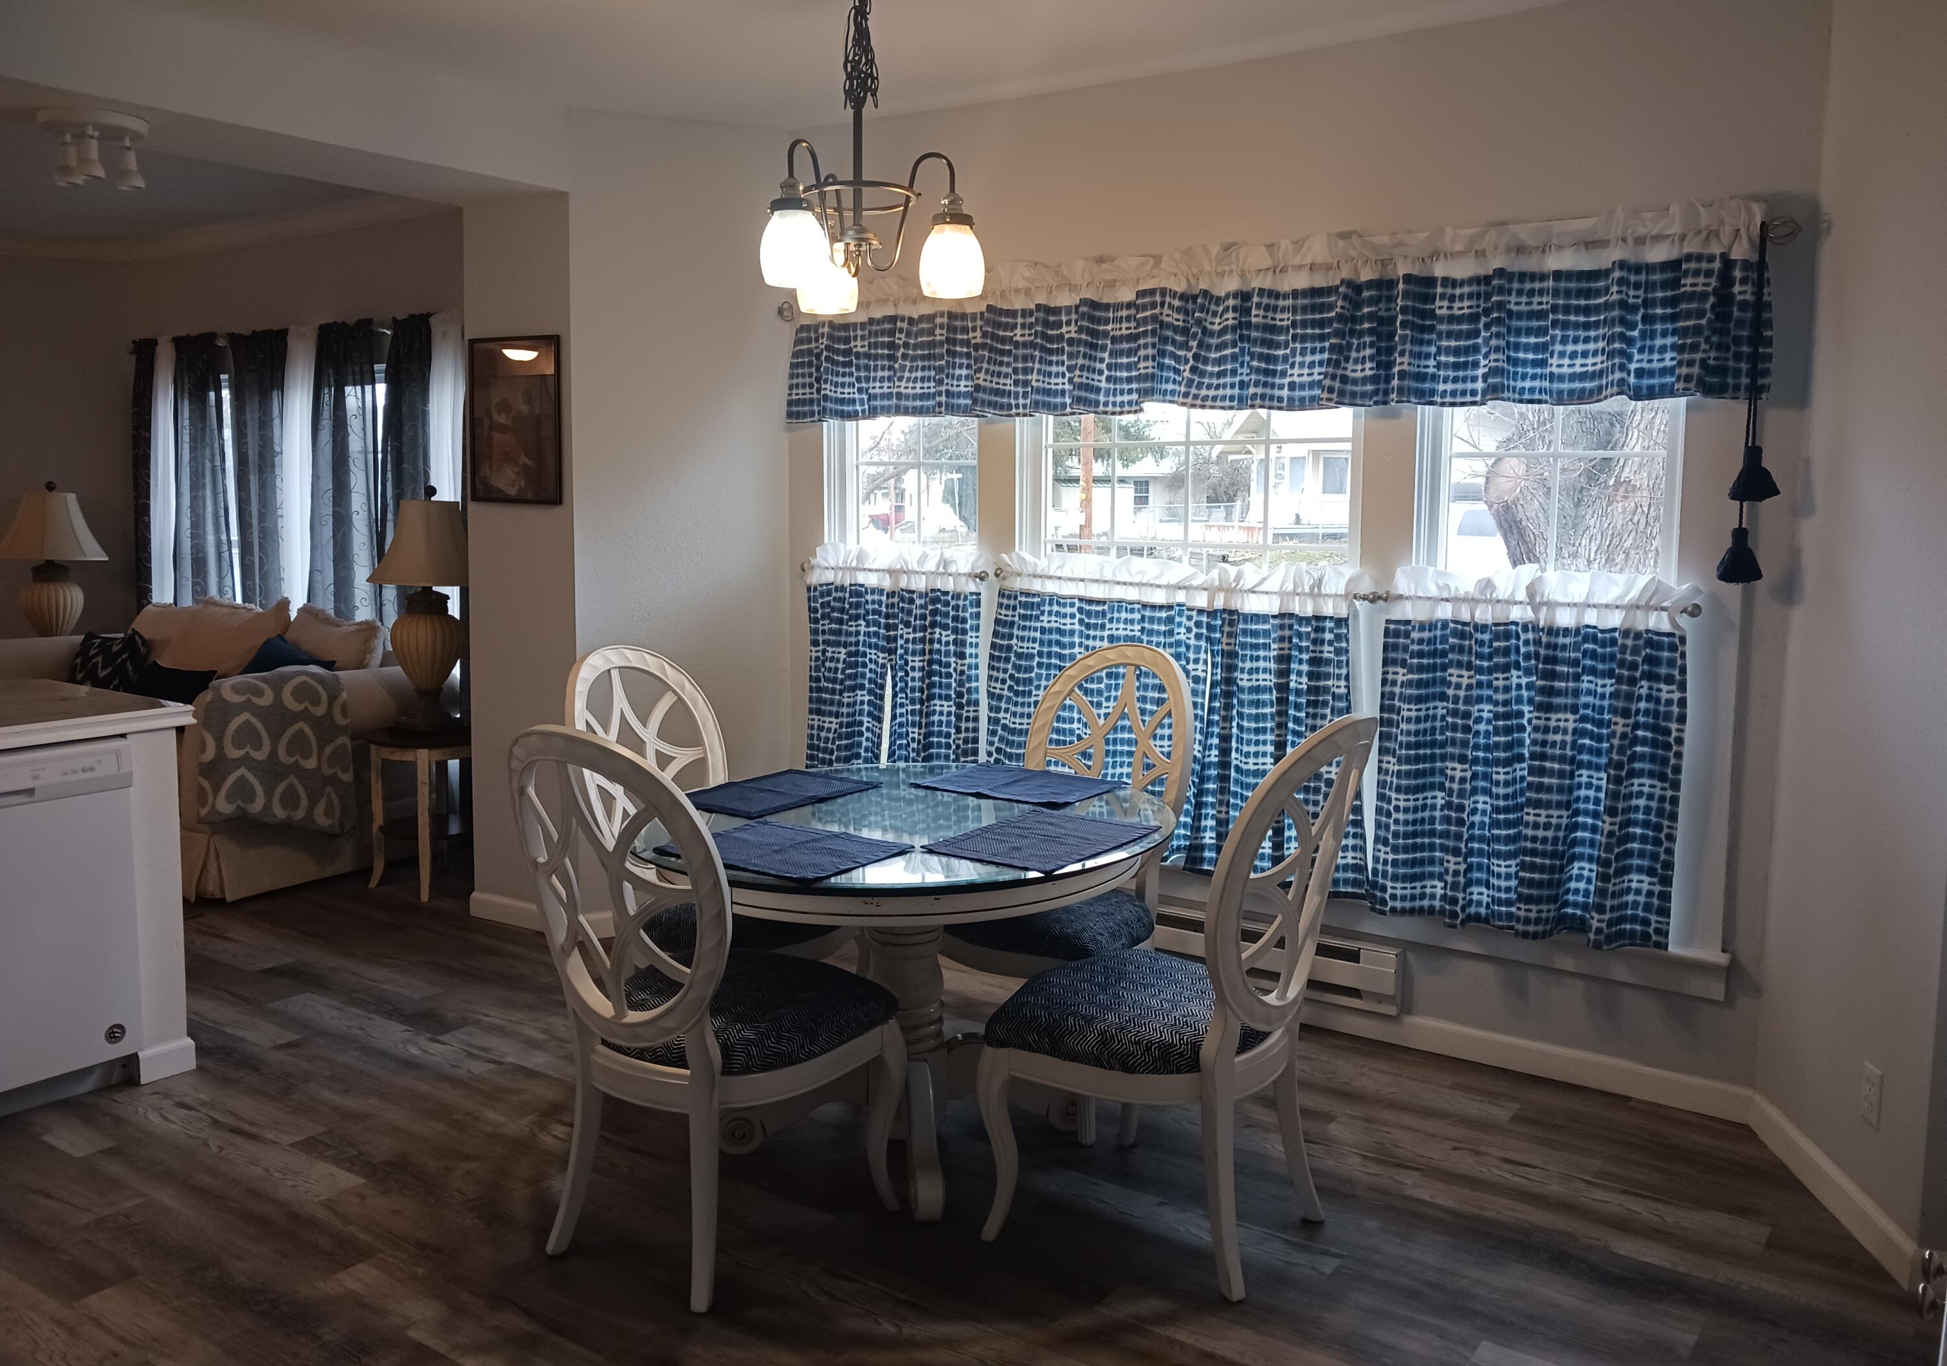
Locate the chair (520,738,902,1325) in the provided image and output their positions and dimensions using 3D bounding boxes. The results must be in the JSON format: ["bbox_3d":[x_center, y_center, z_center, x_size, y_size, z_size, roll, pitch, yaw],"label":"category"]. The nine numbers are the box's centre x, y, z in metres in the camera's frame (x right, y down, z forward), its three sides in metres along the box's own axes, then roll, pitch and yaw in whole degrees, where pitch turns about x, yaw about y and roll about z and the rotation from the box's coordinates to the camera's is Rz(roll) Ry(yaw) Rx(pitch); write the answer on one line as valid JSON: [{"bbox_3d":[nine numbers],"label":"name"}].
[{"bbox_3d":[-0.525,0.557,2.911,0.560,1.050,0.630,5,8,30],"label":"chair"}]

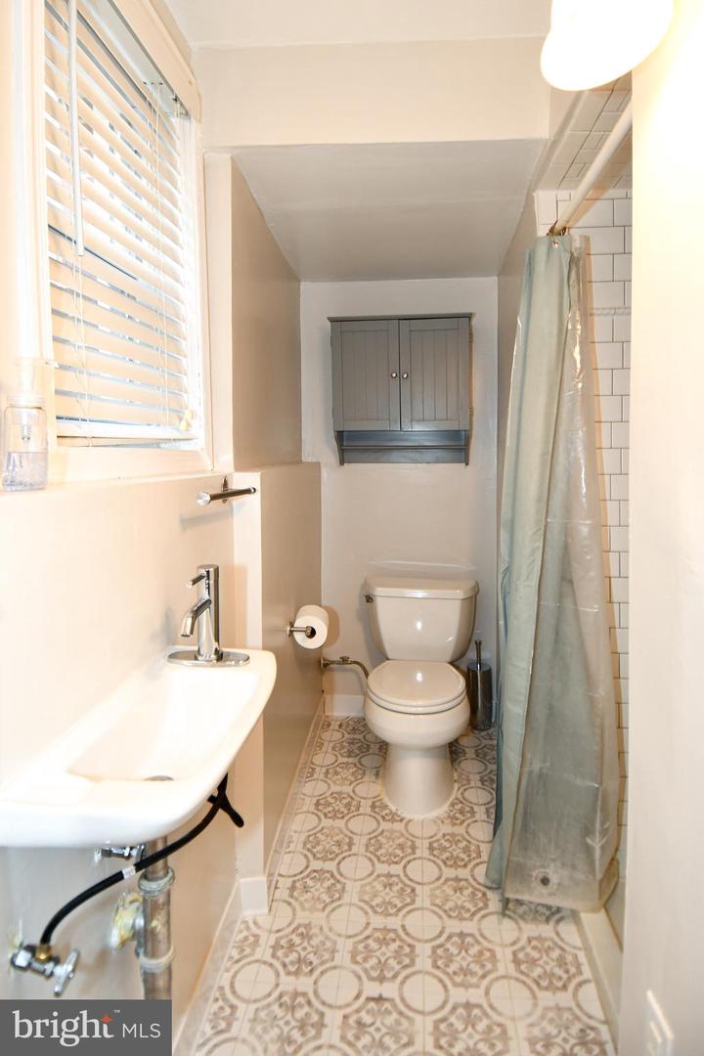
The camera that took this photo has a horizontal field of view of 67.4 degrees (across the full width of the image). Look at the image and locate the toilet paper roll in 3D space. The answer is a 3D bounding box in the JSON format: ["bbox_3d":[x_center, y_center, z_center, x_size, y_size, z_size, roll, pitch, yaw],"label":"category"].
[{"bbox_3d":[-0.134,0.336,1.771,0.108,0.110,0.105,0,5,6],"label":"toilet paper roll"}]

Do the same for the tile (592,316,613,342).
[{"bbox_3d":[0.687,-0.581,1.552,0.153,0.076,0.010,0,5,6],"label":"tile"}]

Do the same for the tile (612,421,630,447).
[{"bbox_3d":[0.848,-0.276,1.560,0.153,0.076,0.010,0,5,6],"label":"tile"}]

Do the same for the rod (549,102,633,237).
[{"bbox_3d":[0.555,-0.841,1.220,0.028,0.029,0.635,0,5,6],"label":"rod"}]

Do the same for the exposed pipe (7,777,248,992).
[{"bbox_3d":[-0.311,0.587,0.855,0.150,0.300,0.490,0,5,6],"label":"exposed pipe"}]

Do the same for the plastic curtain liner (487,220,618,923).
[{"bbox_3d":[0.538,0.070,1.435,0.325,1.815,0.330,0,5,6],"label":"plastic curtain liner"}]

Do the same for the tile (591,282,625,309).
[{"bbox_3d":[0.714,-0.673,1.542,0.153,0.075,0.010,0,5,6],"label":"tile"}]

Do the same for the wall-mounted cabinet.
[{"bbox_3d":[0.214,-0.583,2.317,0.592,0.618,0.200,0,5,6],"label":"wall-mounted cabinet"}]

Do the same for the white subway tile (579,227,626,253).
[{"bbox_3d":[0.708,-0.827,1.530,0.153,0.073,0.010,0,5,6],"label":"white subway tile"}]

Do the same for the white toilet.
[{"bbox_3d":[0.274,0.605,2.104,0.490,0.700,0.730,0,5,6],"label":"white toilet"}]

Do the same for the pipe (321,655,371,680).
[{"bbox_3d":[-0.028,0.649,2.459,0.234,0.112,0.070,0,5,6],"label":"pipe"}]

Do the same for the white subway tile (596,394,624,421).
[{"bbox_3d":[0.720,-0.351,1.567,0.153,0.077,0.010,0,5,6],"label":"white subway tile"}]

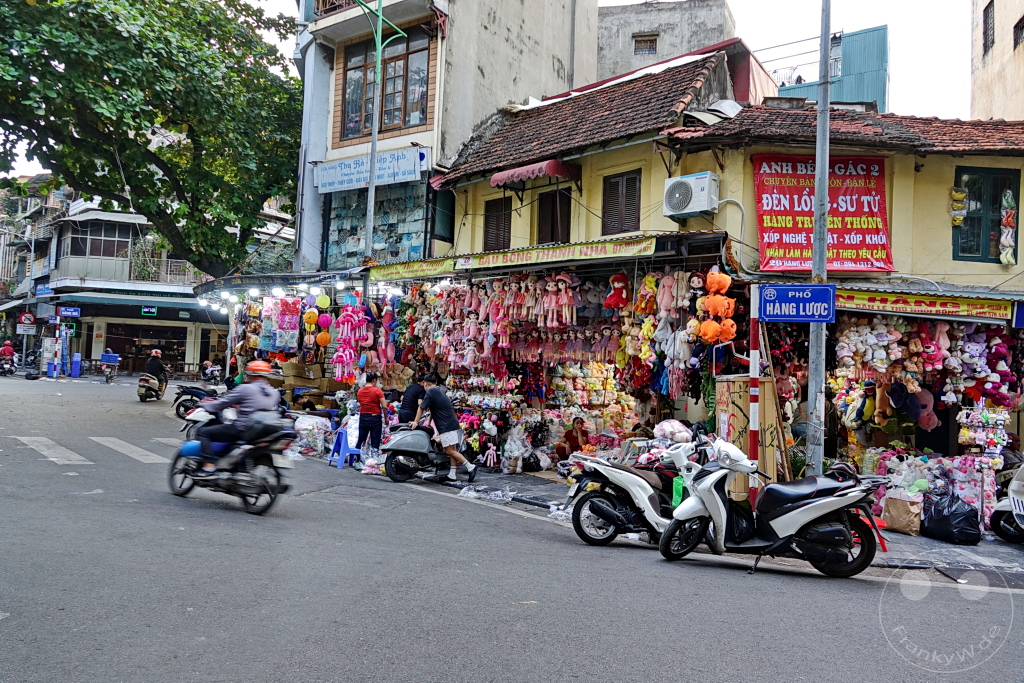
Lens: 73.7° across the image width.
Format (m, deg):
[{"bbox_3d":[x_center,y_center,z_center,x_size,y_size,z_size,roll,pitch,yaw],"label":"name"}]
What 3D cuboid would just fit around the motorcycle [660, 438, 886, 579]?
[{"bbox_3d":[2.247,1.437,5.965,1.920,1.110,0.700,2,-1,13],"label":"motorcycle"}]

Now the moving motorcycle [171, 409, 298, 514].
[{"bbox_3d":[-3.050,1.256,7.356,1.900,1.060,0.700,1,-2,31],"label":"moving motorcycle"}]

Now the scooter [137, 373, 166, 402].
[{"bbox_3d":[-10.925,1.318,20.752,0.680,1.070,1.820,2,-2,-5],"label":"scooter"}]

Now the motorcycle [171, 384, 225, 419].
[{"bbox_3d":[-7.406,1.329,16.718,1.900,1.080,0.700,2,-1,-12],"label":"motorcycle"}]

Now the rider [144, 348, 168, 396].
[{"bbox_3d":[-10.764,0.910,20.700,0.620,1.370,0.780,2,-2,-5],"label":"rider"}]

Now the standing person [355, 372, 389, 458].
[{"bbox_3d":[-2.170,1.168,10.551,0.520,1.500,0.320,2,-1,14],"label":"standing person"}]

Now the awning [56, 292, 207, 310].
[{"bbox_3d":[-16.552,-1.787,30.500,7.200,0.750,1.500,3,-2,-26],"label":"awning"}]

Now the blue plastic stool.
[{"bbox_3d":[-2.518,1.606,10.200,0.370,0.585,0.400,1,-2,41],"label":"blue plastic stool"}]

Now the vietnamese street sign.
[{"bbox_3d":[2.909,-0.389,6.950,0.725,0.378,0.030,2,-1,17],"label":"vietnamese street sign"}]

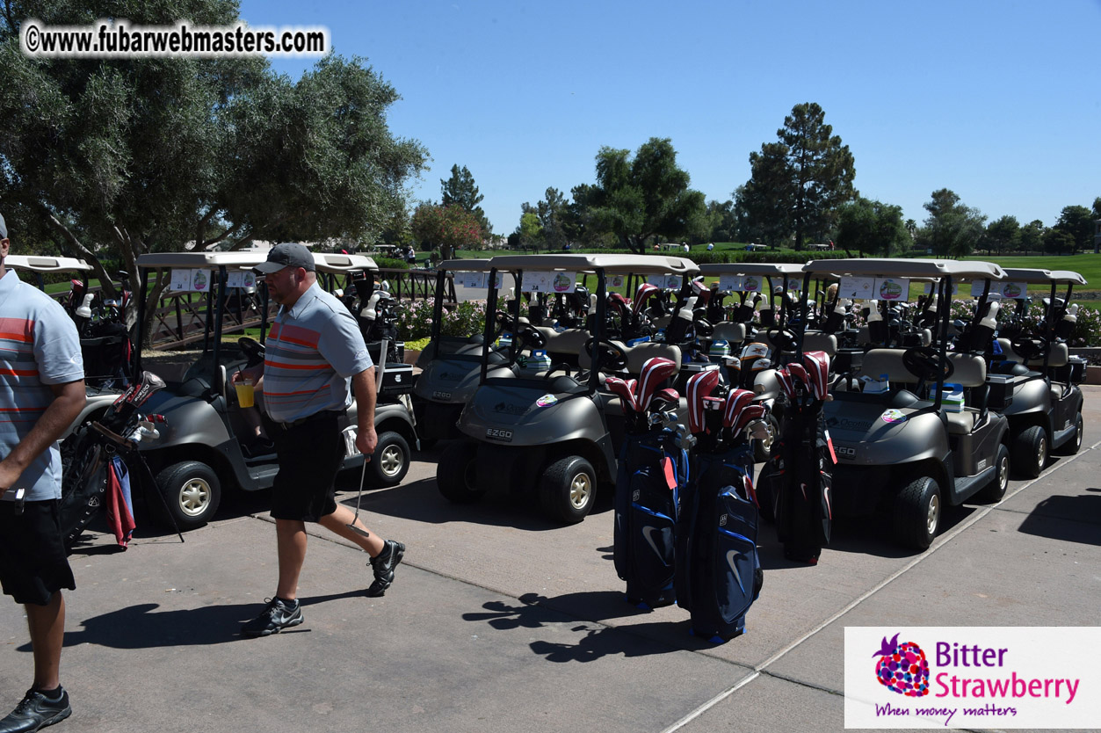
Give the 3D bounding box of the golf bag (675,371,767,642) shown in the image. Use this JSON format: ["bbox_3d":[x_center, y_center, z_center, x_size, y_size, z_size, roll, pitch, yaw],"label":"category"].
[{"bbox_3d":[0.821,0.641,4.681,0.340,1.240,0.350,-4,7,-40],"label":"golf bag"}]

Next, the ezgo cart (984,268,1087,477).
[{"bbox_3d":[4.216,-0.005,9.130,1.190,1.810,2.360,5,8,37],"label":"ezgo cart"}]

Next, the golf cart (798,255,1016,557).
[{"bbox_3d":[2.491,0.158,7.049,1.200,1.790,2.400,5,7,37],"label":"golf cart"}]

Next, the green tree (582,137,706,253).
[{"bbox_3d":[7.142,-13.072,75.000,9.433,8.961,9.433,1,6,0],"label":"green tree"}]

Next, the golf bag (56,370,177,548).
[{"bbox_3d":[-2.662,0.560,6.077,0.800,1.080,0.500,0,6,-8],"label":"golf bag"}]

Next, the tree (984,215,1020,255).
[{"bbox_3d":[78.501,-22.756,170.000,6.110,7.180,6.110,1,5,0],"label":"tree"}]

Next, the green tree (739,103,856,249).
[{"bbox_3d":[25.245,-19.450,100.000,12.039,15.093,12.039,1,6,0],"label":"green tree"}]

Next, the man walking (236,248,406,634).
[{"bbox_3d":[-1.183,0.323,4.818,0.860,1.840,0.620,-3,7,-34],"label":"man walking"}]

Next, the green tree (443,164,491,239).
[{"bbox_3d":[-10.725,-20.214,125.000,6.626,11.342,6.626,1,6,0],"label":"green tree"}]

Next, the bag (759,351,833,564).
[{"bbox_3d":[1.556,0.531,5.925,0.340,1.240,0.330,3,6,20],"label":"bag"}]

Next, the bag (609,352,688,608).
[{"bbox_3d":[0.523,0.597,5.106,0.340,1.240,0.350,-3,7,-36],"label":"bag"}]

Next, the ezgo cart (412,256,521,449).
[{"bbox_3d":[-0.343,-0.128,9.685,1.190,1.810,2.360,5,8,37],"label":"ezgo cart"}]

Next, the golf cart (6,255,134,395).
[{"bbox_3d":[-4.539,0.019,7.578,1.200,1.790,2.400,5,7,38],"label":"golf cart"}]

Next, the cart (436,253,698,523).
[{"bbox_3d":[0.270,0.085,7.611,1.190,1.810,2.360,5,7,36],"label":"cart"}]

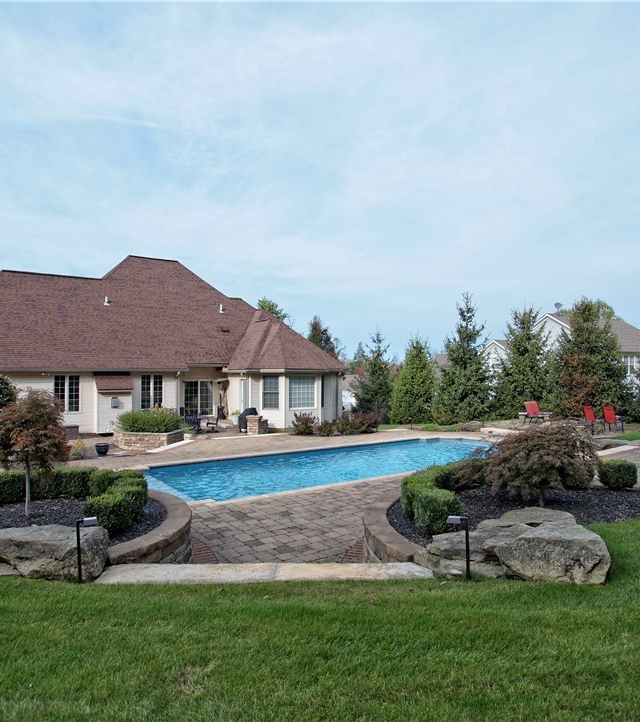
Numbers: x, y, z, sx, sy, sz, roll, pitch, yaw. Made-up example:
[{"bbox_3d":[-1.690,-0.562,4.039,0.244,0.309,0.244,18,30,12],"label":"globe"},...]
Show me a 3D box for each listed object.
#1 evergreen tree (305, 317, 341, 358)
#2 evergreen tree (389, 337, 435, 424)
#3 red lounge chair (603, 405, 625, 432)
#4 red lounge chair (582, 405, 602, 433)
[{"bbox_3d":[0.250,-0.304,48.014,4.200,8.200,4.200,0,-1,0],"label":"evergreen tree"},{"bbox_3d":[4.757,0.951,24.800,2.300,4.400,2.300,0,-1,0],"label":"evergreen tree"},{"bbox_3d":[11.971,2.378,19.600,0.750,1.040,0.600,1,-2,-37],"label":"red lounge chair"},{"bbox_3d":[10.350,2.172,18.313,0.750,1.070,0.600,1,-1,-44],"label":"red lounge chair"}]

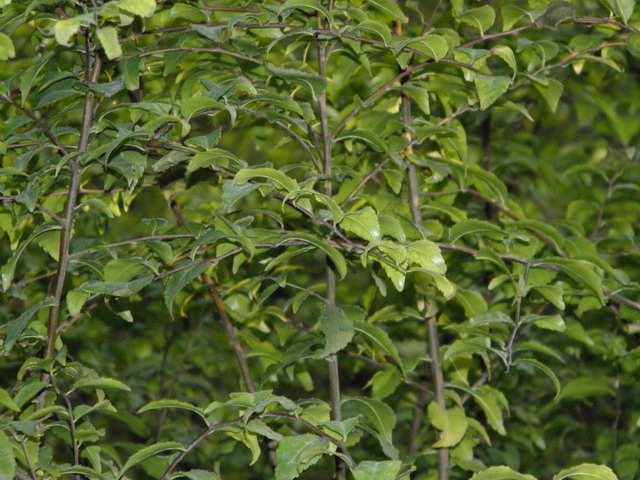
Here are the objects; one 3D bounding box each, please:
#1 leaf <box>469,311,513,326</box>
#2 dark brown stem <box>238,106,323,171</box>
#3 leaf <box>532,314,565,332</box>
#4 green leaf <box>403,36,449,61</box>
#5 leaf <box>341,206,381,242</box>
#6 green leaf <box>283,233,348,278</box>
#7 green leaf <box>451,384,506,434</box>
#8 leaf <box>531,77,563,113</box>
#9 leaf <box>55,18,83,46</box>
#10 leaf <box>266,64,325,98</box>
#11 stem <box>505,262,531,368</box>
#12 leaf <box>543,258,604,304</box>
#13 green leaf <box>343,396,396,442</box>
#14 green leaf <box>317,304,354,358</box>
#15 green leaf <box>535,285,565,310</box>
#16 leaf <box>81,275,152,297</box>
[{"bbox_3d":[0.169,0.078,4.200,0.044,0.016,0.026,0,3,0],"label":"leaf"},{"bbox_3d":[-0.041,-0.103,4.300,0.083,0.065,0.035,0,3,0],"label":"dark brown stem"},{"bbox_3d":[0.227,0.083,4.200,0.032,0.018,0.027,0,3,0],"label":"leaf"},{"bbox_3d":[0.108,-0.195,4.280,0.049,0.026,0.030,0,2,0],"label":"green leaf"},{"bbox_3d":[0.039,-0.015,4.120,0.039,0.035,0.030,0,3,0],"label":"leaf"},{"bbox_3d":[-0.006,0.015,4.150,0.071,0.035,0.028,20,0,0],"label":"green leaf"},{"bbox_3d":[0.164,0.170,4.300,0.071,0.024,0.030,44,0,0],"label":"green leaf"},{"bbox_3d":[0.232,-0.148,4.300,0.033,0.037,0.027,0,3,0],"label":"leaf"},{"bbox_3d":[-0.245,-0.202,4.120,0.027,0.027,0.025,0,2,0],"label":"leaf"},{"bbox_3d":[-0.023,-0.155,4.150,0.061,0.020,0.027,22,0,0],"label":"leaf"},{"bbox_3d":[0.198,0.076,4.250,0.011,0.107,0.011,11,0,0],"label":"stem"},{"bbox_3d":[0.255,0.042,4.250,0.062,0.046,0.035,0,3,0],"label":"leaf"},{"bbox_3d":[0.052,0.178,4.250,0.062,0.032,0.032,38,0,0],"label":"green leaf"},{"bbox_3d":[0.015,0.090,4.150,0.037,0.053,0.022,0,2,0],"label":"green leaf"},{"bbox_3d":[0.230,0.058,4.250,0.030,0.026,0.030,0,3,0],"label":"green leaf"},{"bbox_3d":[-0.200,0.045,4.150,0.074,0.022,0.032,0,3,0],"label":"leaf"}]

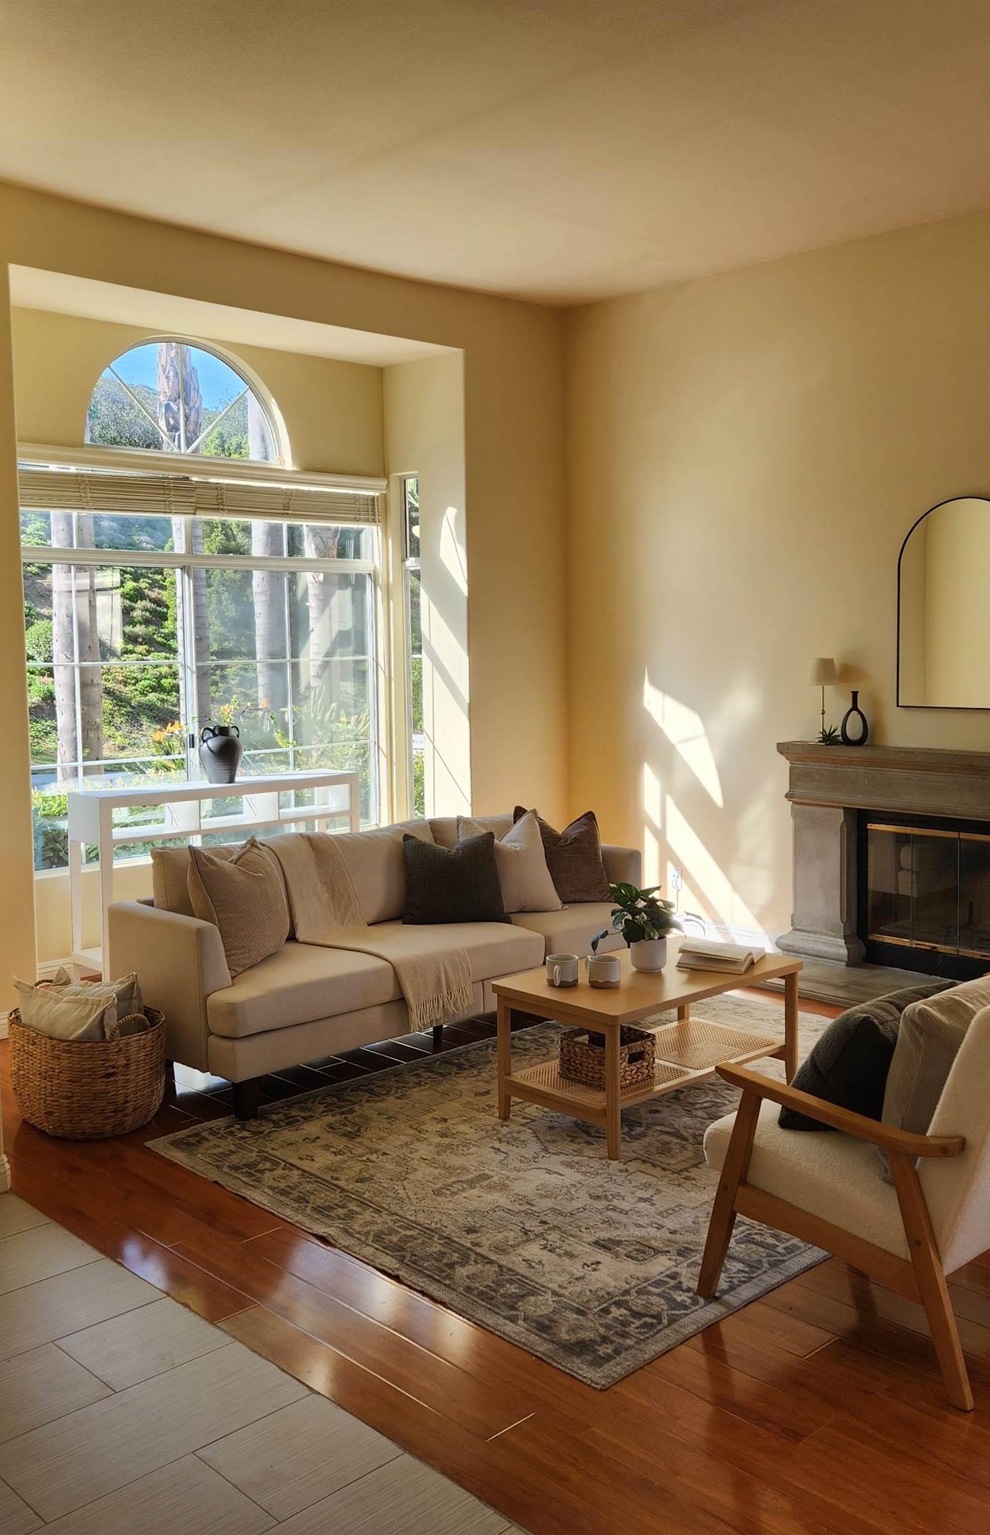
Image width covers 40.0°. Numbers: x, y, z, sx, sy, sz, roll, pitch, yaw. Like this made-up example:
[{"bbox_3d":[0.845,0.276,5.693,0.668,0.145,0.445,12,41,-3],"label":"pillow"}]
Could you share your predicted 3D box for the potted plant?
[{"bbox_3d":[0.491,0.556,4.717,0.290,0.300,0.260,0,6,6],"label":"potted plant"}]

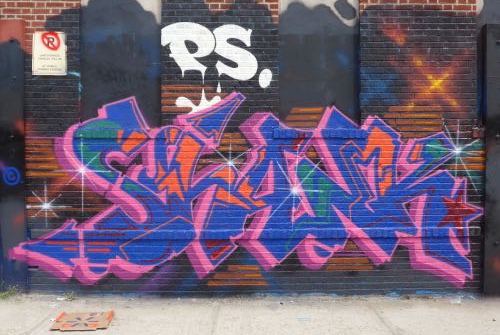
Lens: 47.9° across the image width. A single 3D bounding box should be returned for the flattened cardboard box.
[{"bbox_3d":[-1.510,1.385,5.140,0.490,0.040,0.580,0,1,-6],"label":"flattened cardboard box"}]

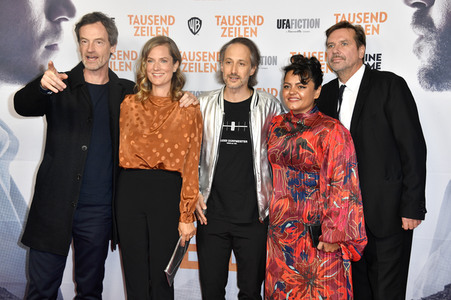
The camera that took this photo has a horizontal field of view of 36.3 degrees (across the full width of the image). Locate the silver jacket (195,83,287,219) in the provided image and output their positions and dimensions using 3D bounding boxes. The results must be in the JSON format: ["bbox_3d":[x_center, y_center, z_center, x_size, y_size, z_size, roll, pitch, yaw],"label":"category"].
[{"bbox_3d":[0.072,0.017,3.250,0.500,0.650,0.280,1,5,7],"label":"silver jacket"}]

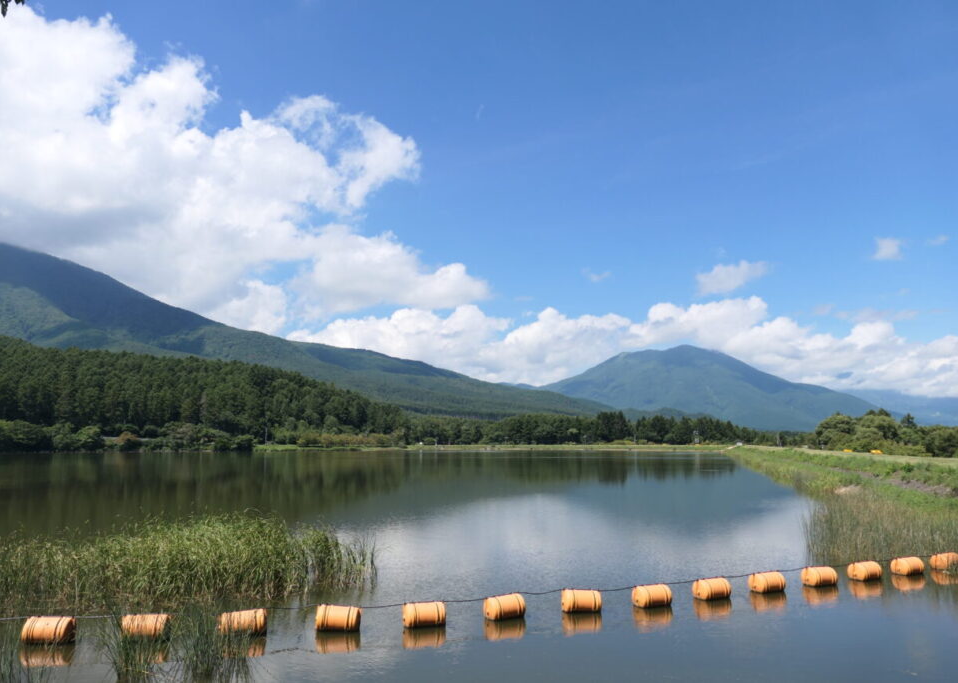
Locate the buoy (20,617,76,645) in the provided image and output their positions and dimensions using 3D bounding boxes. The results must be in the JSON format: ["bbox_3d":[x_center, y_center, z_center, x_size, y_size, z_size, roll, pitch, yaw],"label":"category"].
[{"bbox_3d":[-8.163,5.461,13.479,0.840,0.500,0.500,0,-8,1],"label":"buoy"}]

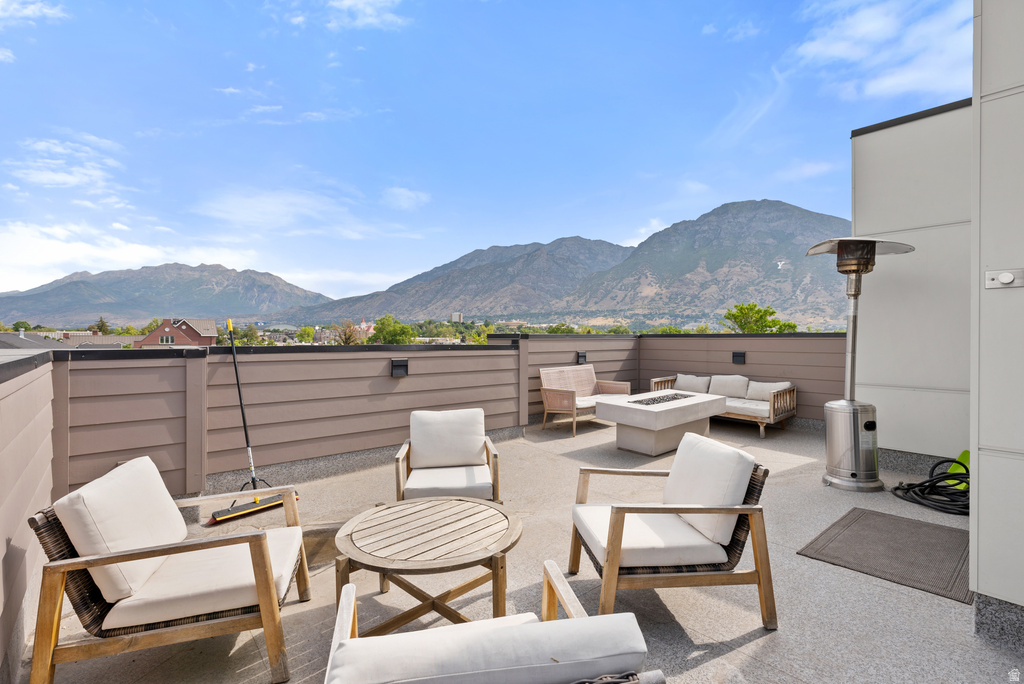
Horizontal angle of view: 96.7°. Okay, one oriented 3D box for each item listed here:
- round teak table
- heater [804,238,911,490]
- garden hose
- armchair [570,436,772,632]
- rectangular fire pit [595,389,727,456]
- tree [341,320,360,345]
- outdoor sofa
[{"bbox_3d":[-0.367,1.070,2.090,0.820,0.455,0.820,0,0,0],"label":"round teak table"},{"bbox_3d":[3.080,0.171,4.111,0.810,2.220,0.810,0,1,37],"label":"heater"},{"bbox_3d":[3.535,1.164,3.735,0.800,0.240,0.660,0,1,-41],"label":"garden hose"},{"bbox_3d":[0.756,0.903,2.311,0.820,0.780,0.620,0,0,-4],"label":"armchair"},{"bbox_3d":[1.899,0.995,5.661,1.700,0.550,0.790,0,1,-42],"label":"rectangular fire pit"},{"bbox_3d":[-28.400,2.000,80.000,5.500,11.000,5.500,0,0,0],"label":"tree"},{"bbox_3d":[3.114,0.892,6.817,0.860,0.740,1.780,0,1,-41],"label":"outdoor sofa"}]

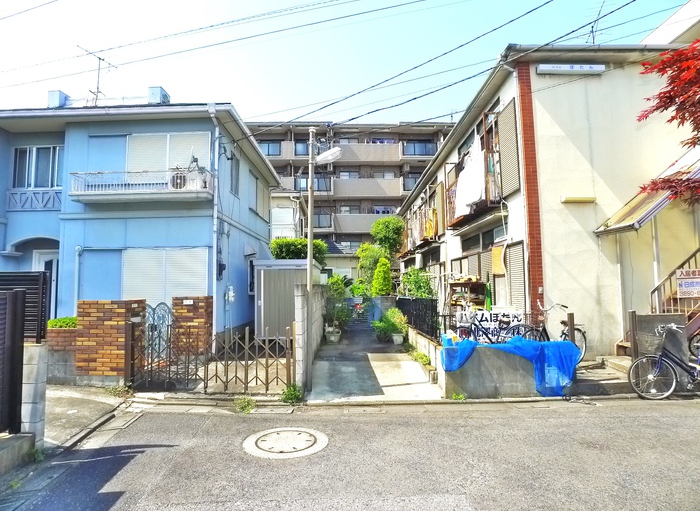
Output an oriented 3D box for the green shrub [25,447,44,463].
[{"bbox_3d":[-3.013,1.916,4.650,0.150,0.130,0.140,-1,-4,0],"label":"green shrub"}]

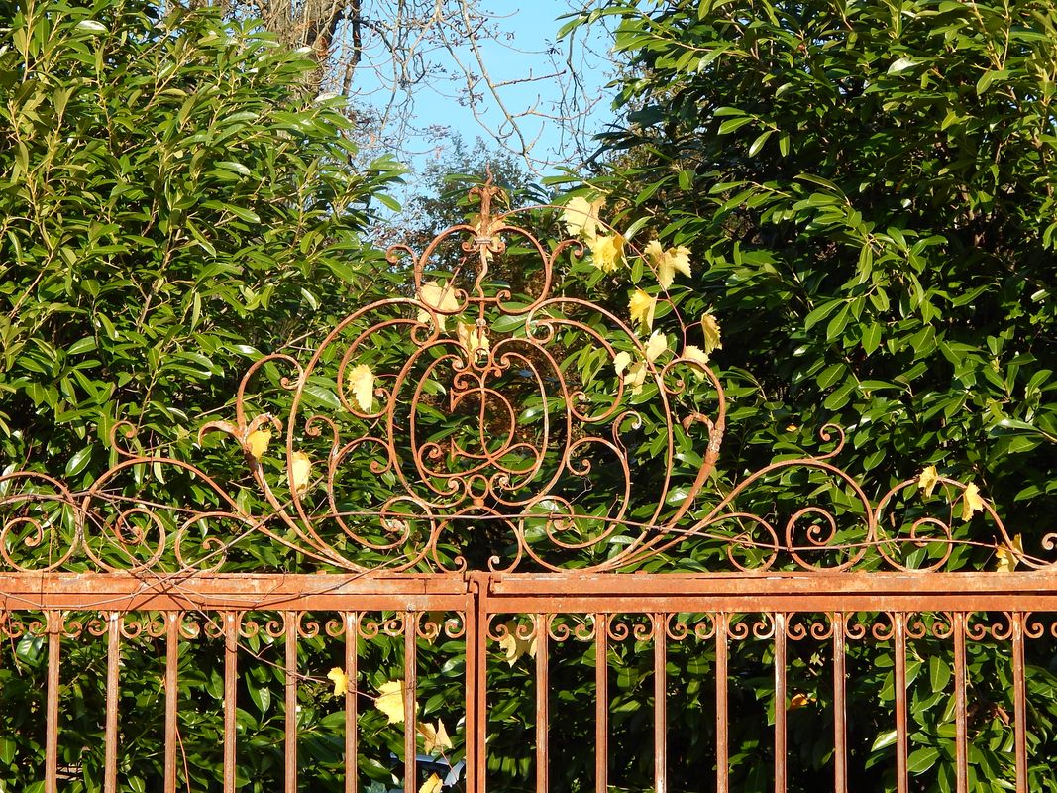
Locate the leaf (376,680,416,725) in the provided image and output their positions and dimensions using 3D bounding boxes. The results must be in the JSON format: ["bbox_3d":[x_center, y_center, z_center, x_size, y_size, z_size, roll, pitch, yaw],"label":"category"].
[{"bbox_3d":[-0.273,0.632,4.800,0.090,0.094,0.030,0,-5,0],"label":"leaf"}]

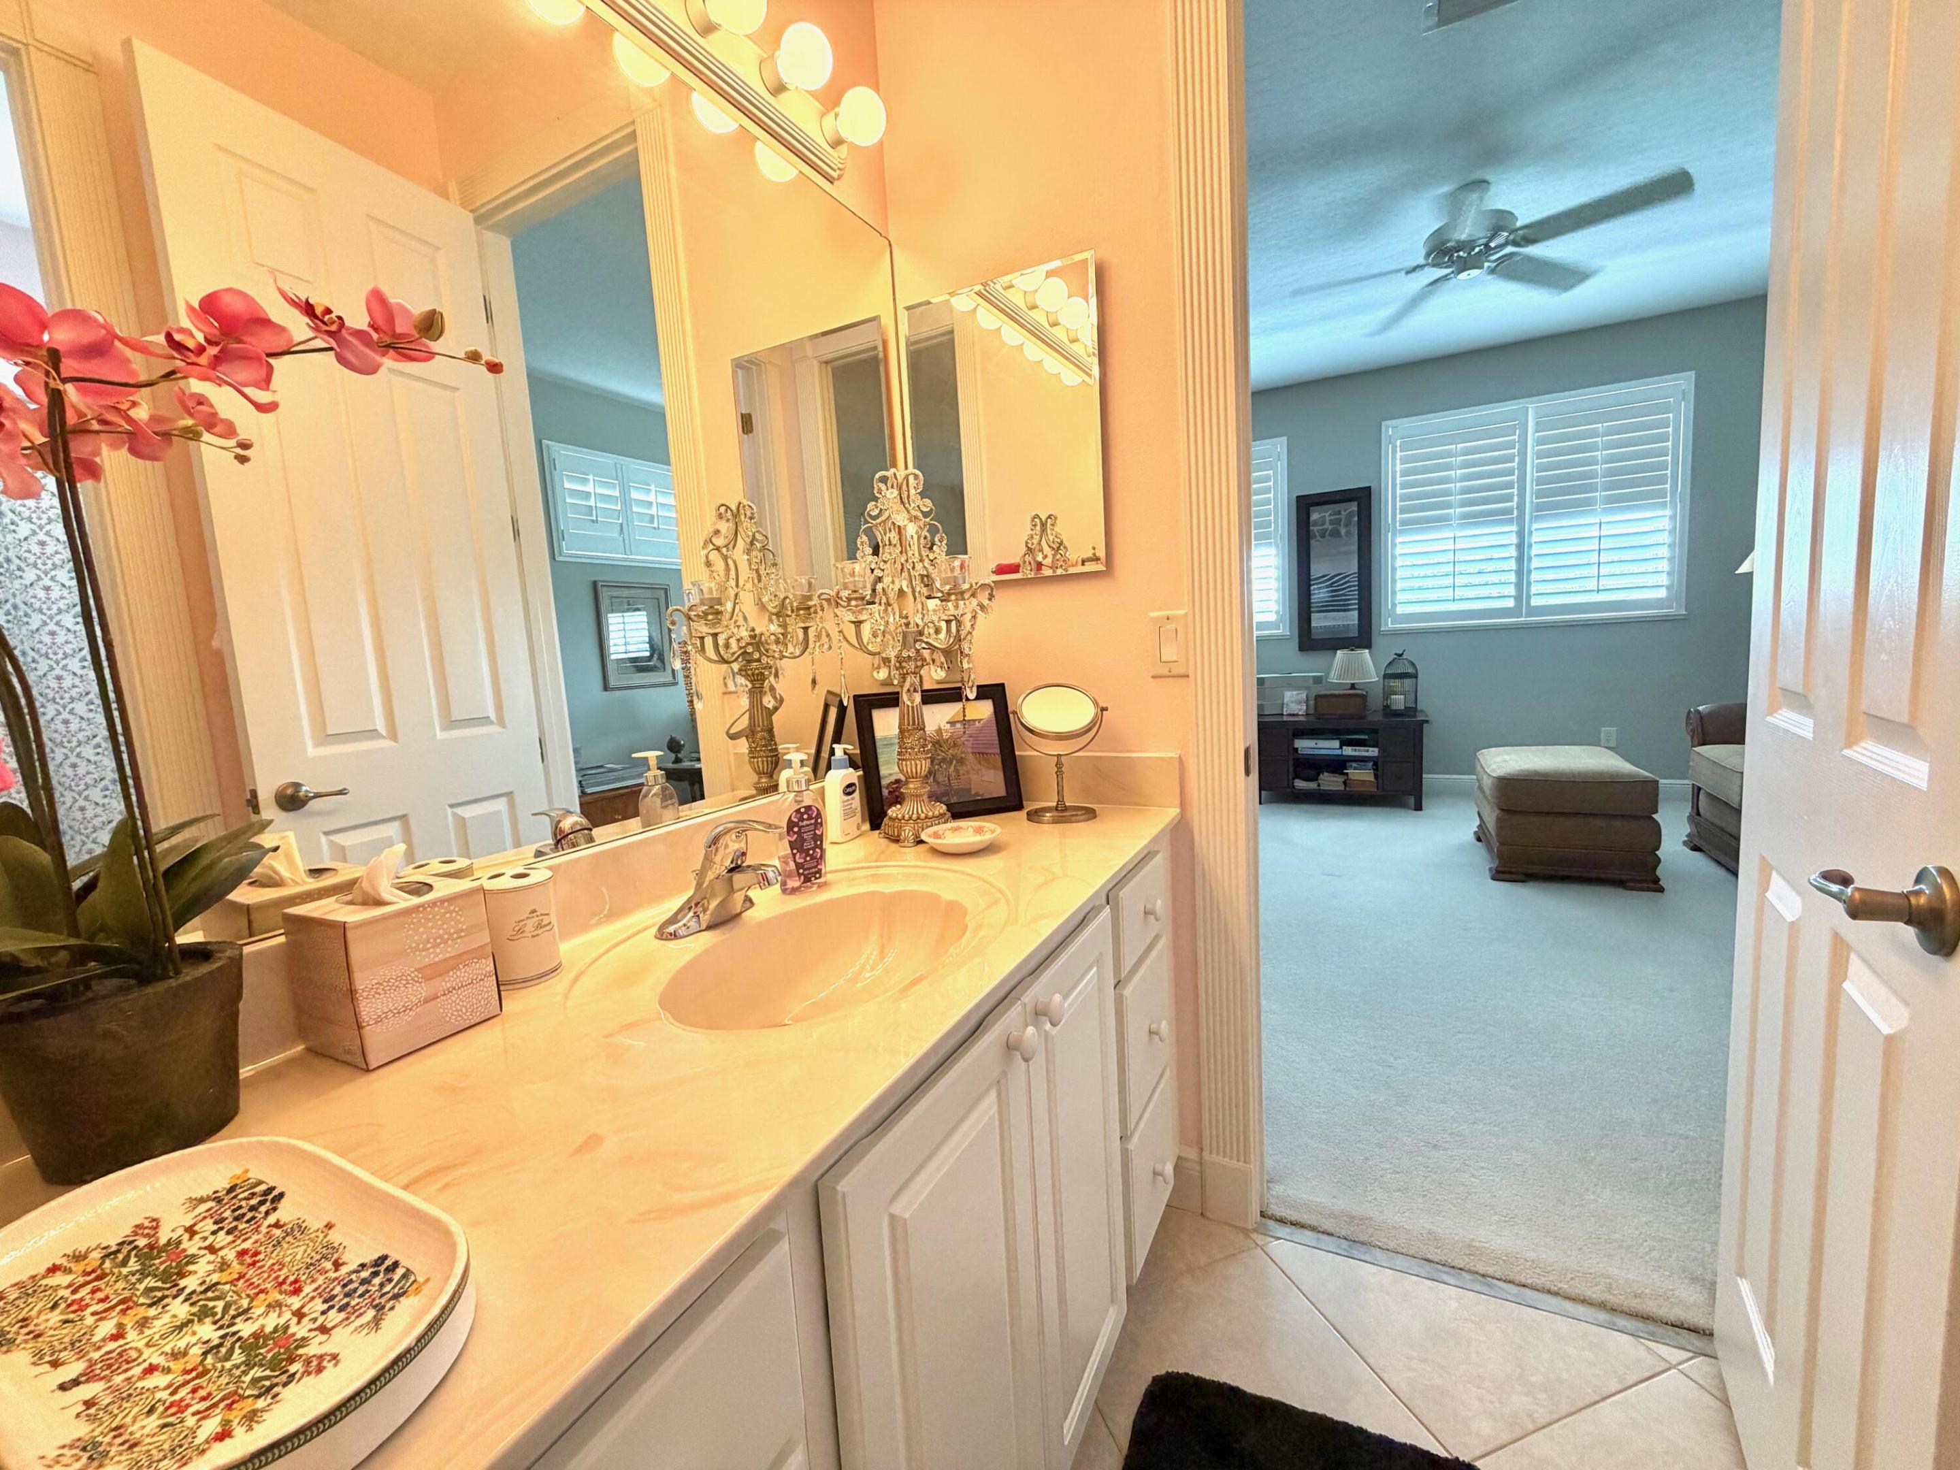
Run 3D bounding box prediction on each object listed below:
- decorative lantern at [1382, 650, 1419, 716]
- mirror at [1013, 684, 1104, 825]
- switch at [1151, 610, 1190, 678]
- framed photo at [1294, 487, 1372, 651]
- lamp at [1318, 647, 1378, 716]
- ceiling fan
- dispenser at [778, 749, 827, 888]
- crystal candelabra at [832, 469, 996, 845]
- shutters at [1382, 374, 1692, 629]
[{"bbox_3d":[2.534,-0.309,4.774,0.210,0.400,0.200,0,7,27],"label":"decorative lantern"},{"bbox_3d":[0.146,0.030,1.457,0.172,0.247,0.120,-3,7,8],"label":"mirror"},{"bbox_3d":[0.348,-0.166,1.460,0.071,0.118,0.010,0,7,27],"label":"switch"},{"bbox_3d":[2.325,-1.078,5.192,0.440,1.030,0.030,0,7,27],"label":"framed photo"},{"bbox_3d":[2.295,-0.323,4.919,0.360,0.415,0.310,0,7,27],"label":"lamp"},{"bbox_3d":[1.905,-1.931,3.092,1.290,0.290,1.270,0,7,27],"label":"ceiling fan"},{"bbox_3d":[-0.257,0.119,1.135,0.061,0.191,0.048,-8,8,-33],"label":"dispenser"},{"bbox_3d":[-0.118,-0.129,1.343,0.262,0.620,0.262,-4,7,-5],"label":"crystal candelabra"},{"bbox_3d":[3.216,-1.309,4.678,1.505,1.290,0.070,0,7,27],"label":"shutters"}]

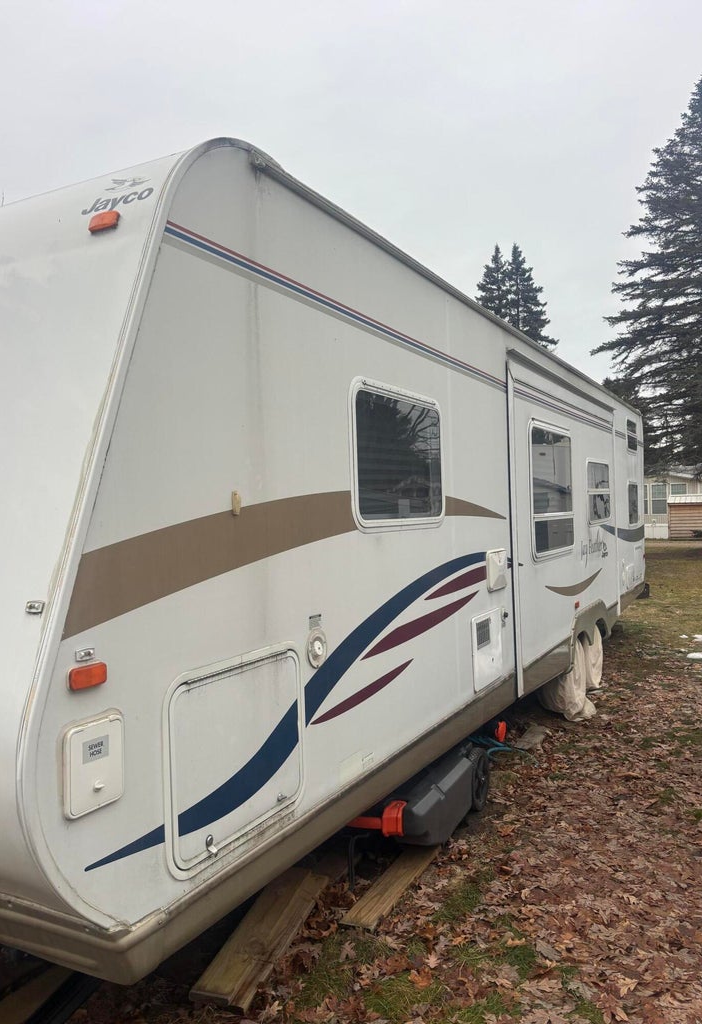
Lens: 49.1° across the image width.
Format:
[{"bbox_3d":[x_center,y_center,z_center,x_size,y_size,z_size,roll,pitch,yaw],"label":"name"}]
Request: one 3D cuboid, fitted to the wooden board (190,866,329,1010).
[{"bbox_3d":[-0.318,1.638,3.005,0.205,0.068,0.955,-2,0,14],"label":"wooden board"}]

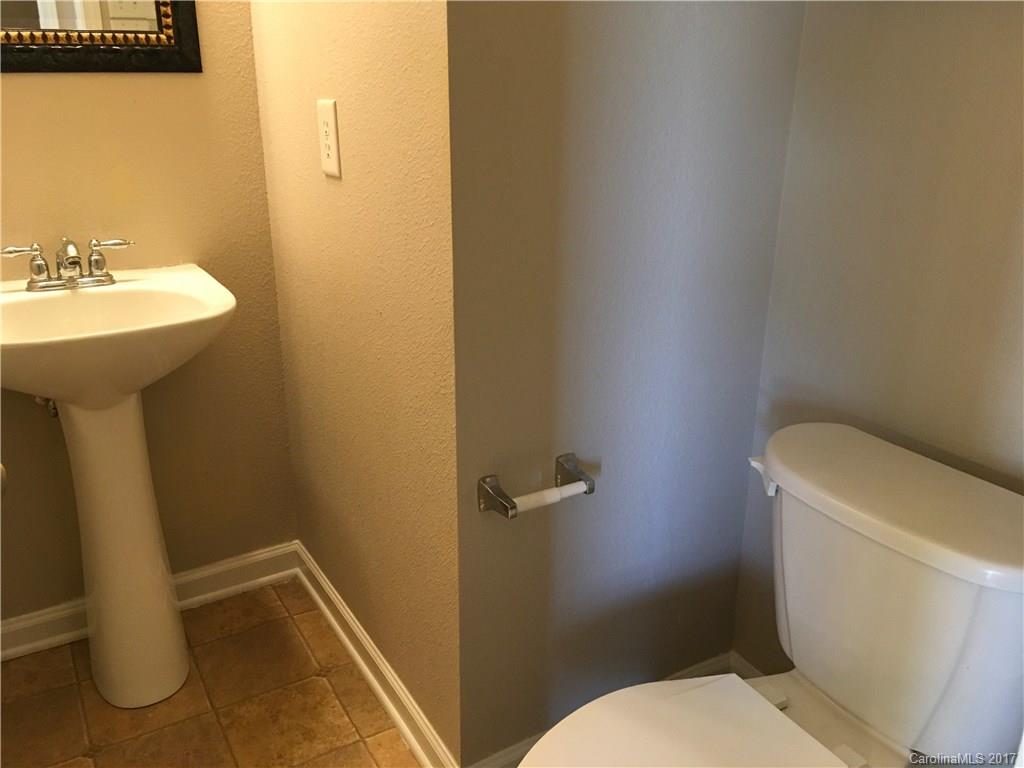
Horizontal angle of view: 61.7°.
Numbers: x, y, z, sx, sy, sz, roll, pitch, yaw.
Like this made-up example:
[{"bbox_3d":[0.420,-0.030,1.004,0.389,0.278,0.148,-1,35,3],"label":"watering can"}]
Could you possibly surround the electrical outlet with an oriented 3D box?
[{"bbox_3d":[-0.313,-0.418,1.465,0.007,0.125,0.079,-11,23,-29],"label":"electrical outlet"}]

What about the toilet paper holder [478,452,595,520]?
[{"bbox_3d":[0.043,0.165,1.311,0.173,0.054,0.071,-11,23,-29],"label":"toilet paper holder"}]

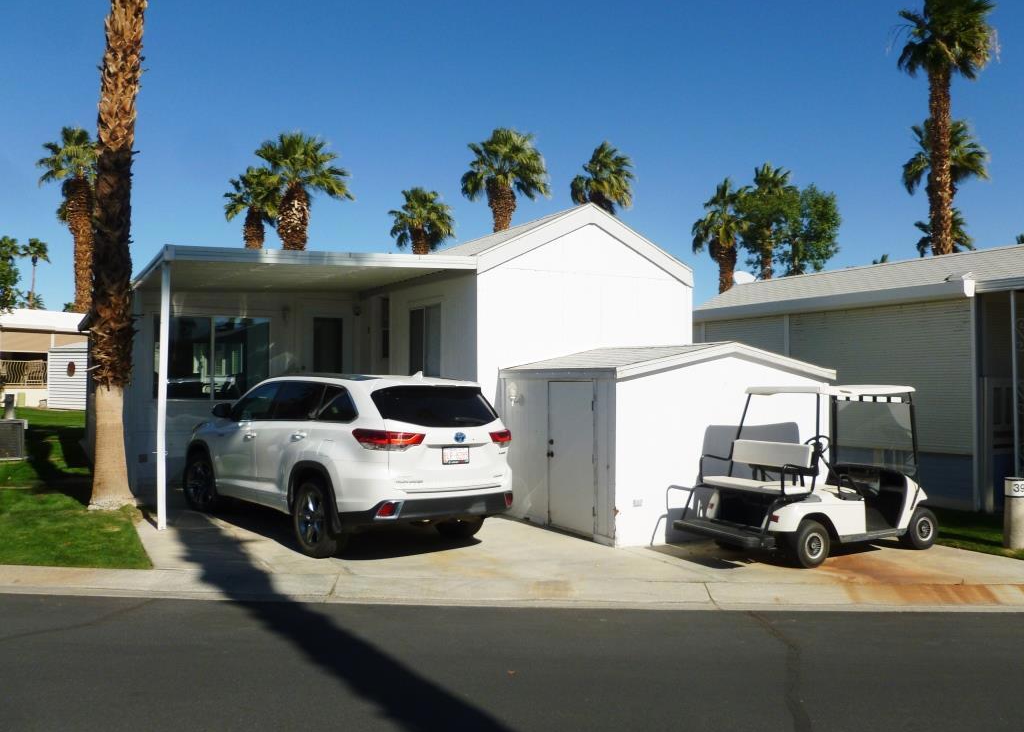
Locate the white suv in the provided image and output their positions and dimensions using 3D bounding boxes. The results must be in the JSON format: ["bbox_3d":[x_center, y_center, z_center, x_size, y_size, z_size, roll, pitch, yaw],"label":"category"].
[{"bbox_3d":[-2.097,1.008,9.646,1.930,1.750,4.890,1,-2,-40],"label":"white suv"}]

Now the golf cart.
[{"bbox_3d":[3.051,1.016,8.494,2.700,1.740,1.200,1,-2,-31],"label":"golf cart"}]

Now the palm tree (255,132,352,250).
[{"bbox_3d":[-6.505,-2.788,25.591,3.000,8.929,3.000,1,-2,-32],"label":"palm tree"}]

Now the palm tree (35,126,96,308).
[{"bbox_3d":[-17.342,-3.969,33.128,3.300,11.322,3.300,1,-2,-32],"label":"palm tree"}]

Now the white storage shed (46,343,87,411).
[{"bbox_3d":[-15.809,0.397,29.905,2.200,2.300,2.200,1,-2,-32],"label":"white storage shed"}]

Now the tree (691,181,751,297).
[{"bbox_3d":[9.725,-3.264,38.110,2.800,10.799,2.800,1,-2,-32],"label":"tree"}]

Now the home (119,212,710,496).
[{"bbox_3d":[-3.288,-0.049,15.104,7.446,4.150,10.800,1,-2,-32],"label":"home"}]

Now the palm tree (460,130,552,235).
[{"bbox_3d":[-0.213,-2.996,27.097,2.900,9.631,2.900,1,-2,-32],"label":"palm tree"}]

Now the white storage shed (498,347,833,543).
[{"bbox_3d":[1.971,0.860,10.530,3.553,2.170,2.452,1,-2,-32],"label":"white storage shed"}]

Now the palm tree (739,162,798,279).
[{"bbox_3d":[12.793,-3.964,41.131,3.000,12.373,3.000,1,-2,-32],"label":"palm tree"}]

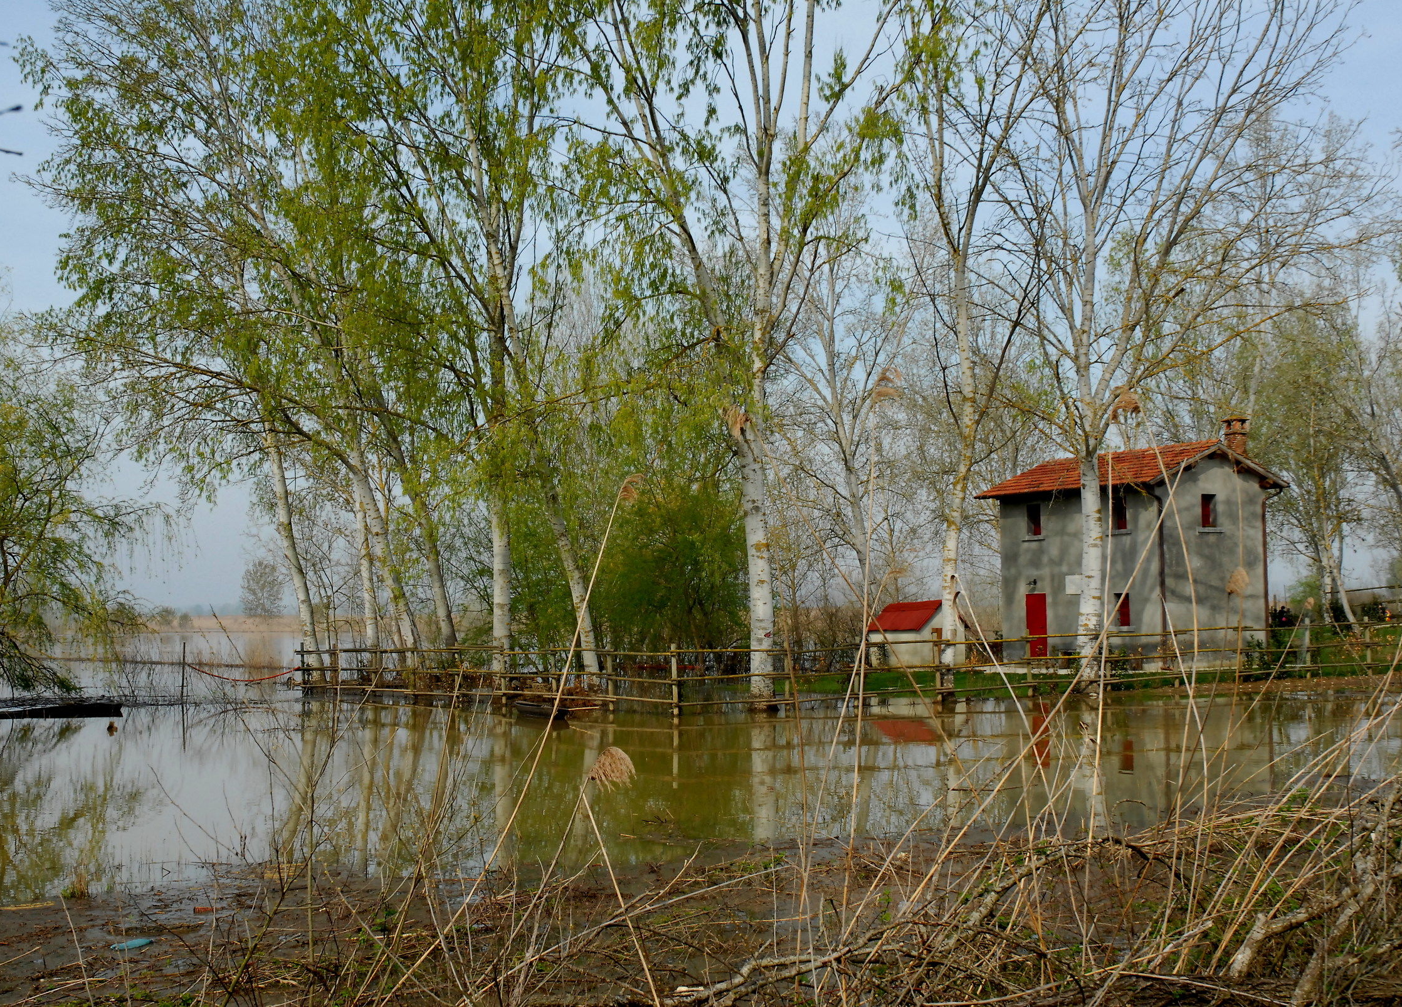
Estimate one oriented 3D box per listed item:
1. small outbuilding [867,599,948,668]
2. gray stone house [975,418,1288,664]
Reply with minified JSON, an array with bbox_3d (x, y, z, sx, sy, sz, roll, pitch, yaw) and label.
[{"bbox_3d":[7.885,4.746,65.074,2.406,2.385,2.853,2,-4,-33],"label":"small outbuilding"},{"bbox_3d":[13.697,1.362,57.887,5.662,7.758,8.405,1,-4,-29],"label":"gray stone house"}]

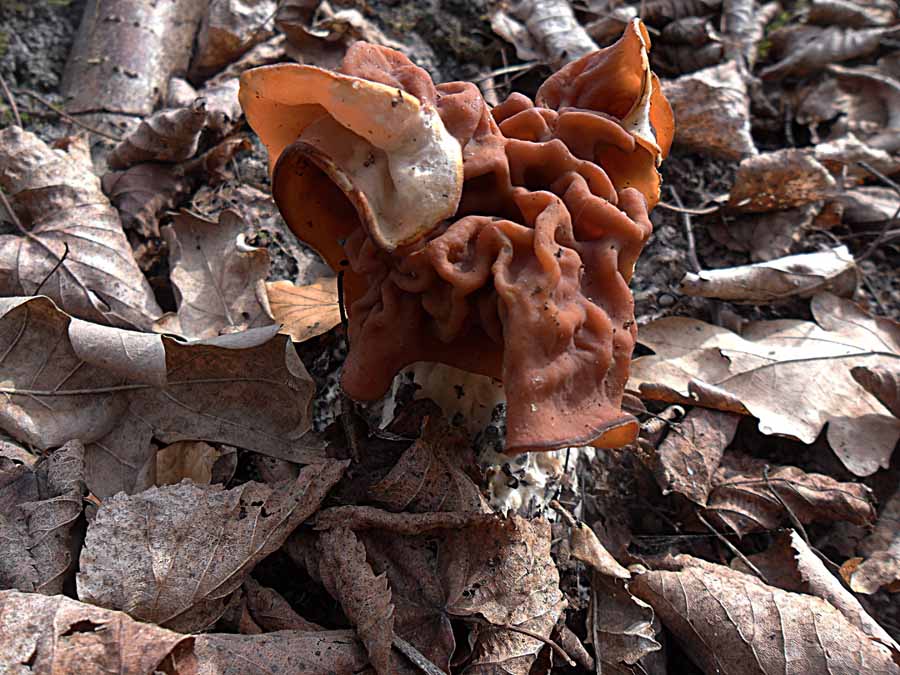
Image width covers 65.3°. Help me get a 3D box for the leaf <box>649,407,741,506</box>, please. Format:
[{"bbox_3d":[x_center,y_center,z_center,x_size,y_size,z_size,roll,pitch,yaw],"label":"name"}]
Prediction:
[{"bbox_3d":[0.082,0.040,0.235,0.031,0.013,0.038,6,67,8],"label":"leaf"}]

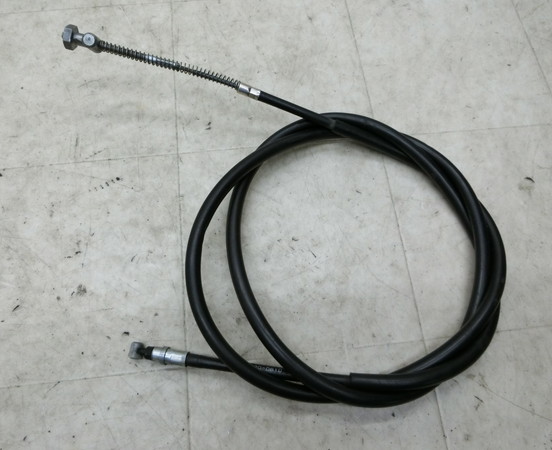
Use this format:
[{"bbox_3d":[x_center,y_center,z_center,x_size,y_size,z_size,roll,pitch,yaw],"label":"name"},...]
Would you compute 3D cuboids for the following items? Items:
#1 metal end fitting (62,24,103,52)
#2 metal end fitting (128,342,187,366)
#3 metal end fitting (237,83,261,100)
[{"bbox_3d":[-0.136,-0.129,0.304,0.026,0.017,0.017,12,69,-8],"label":"metal end fitting"},{"bbox_3d":[-0.072,0.079,0.263,0.035,0.011,0.011,7,69,0],"label":"metal end fitting"},{"bbox_3d":[-0.019,-0.097,0.315,0.017,0.007,0.007,24,70,0],"label":"metal end fitting"}]

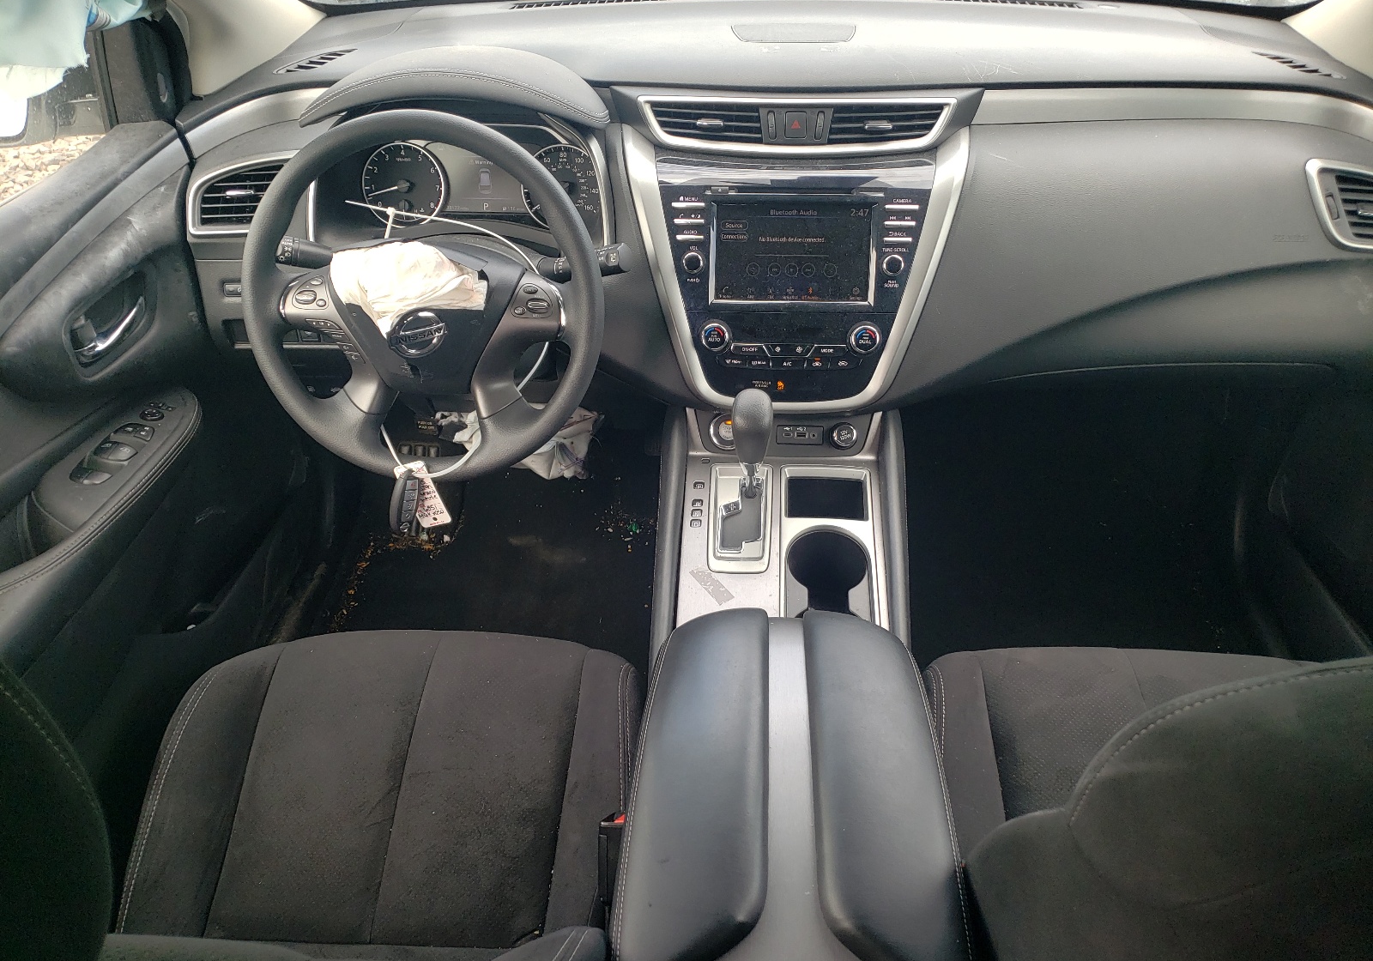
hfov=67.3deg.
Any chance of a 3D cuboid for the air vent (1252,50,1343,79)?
[{"bbox_3d":[0.726,-0.487,1.227,0.030,0.020,0.125,-17,40,-20],"label":"air vent"}]

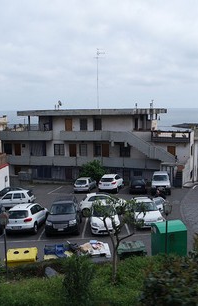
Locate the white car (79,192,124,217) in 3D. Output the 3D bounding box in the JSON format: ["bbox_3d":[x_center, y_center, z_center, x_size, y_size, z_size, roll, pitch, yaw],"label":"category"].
[{"bbox_3d":[0.397,3.852,23.453,3.800,1.460,1.720,-3,3,-6],"label":"white car"}]

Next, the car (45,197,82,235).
[{"bbox_3d":[-2.172,3.997,19.738,1.910,1.740,4.500,-2,3,0],"label":"car"}]

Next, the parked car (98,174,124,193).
[{"bbox_3d":[1.467,3.221,33.350,1.820,1.660,4.410,-1,3,17],"label":"parked car"}]

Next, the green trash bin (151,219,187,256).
[{"bbox_3d":[3.345,4.323,14.749,1.400,1.850,1.000,-3,8,-17],"label":"green trash bin"}]

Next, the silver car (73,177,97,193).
[{"bbox_3d":[-1.200,3.313,32.731,1.620,1.400,3.700,1,8,14],"label":"silver car"}]

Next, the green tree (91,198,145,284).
[{"bbox_3d":[0.655,3.125,10.653,1.800,3.064,1.750,-1,8,0],"label":"green tree"}]

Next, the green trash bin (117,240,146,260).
[{"bbox_3d":[1.492,4.784,13.749,1.250,1.270,0.970,-1,8,-4],"label":"green trash bin"}]

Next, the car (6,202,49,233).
[{"bbox_3d":[-4.672,4.101,20.254,1.810,1.680,4.430,-2,3,3],"label":"car"}]

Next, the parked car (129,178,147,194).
[{"bbox_3d":[3.954,3.296,31.979,1.659,1.447,3.801,-2,3,5],"label":"parked car"}]

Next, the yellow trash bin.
[{"bbox_3d":[-3.217,4.741,12.905,1.220,1.250,0.950,-2,3,-3],"label":"yellow trash bin"}]

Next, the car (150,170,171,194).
[{"bbox_3d":[6.466,3.022,31.414,1.780,1.900,4.200,1,8,12],"label":"car"}]

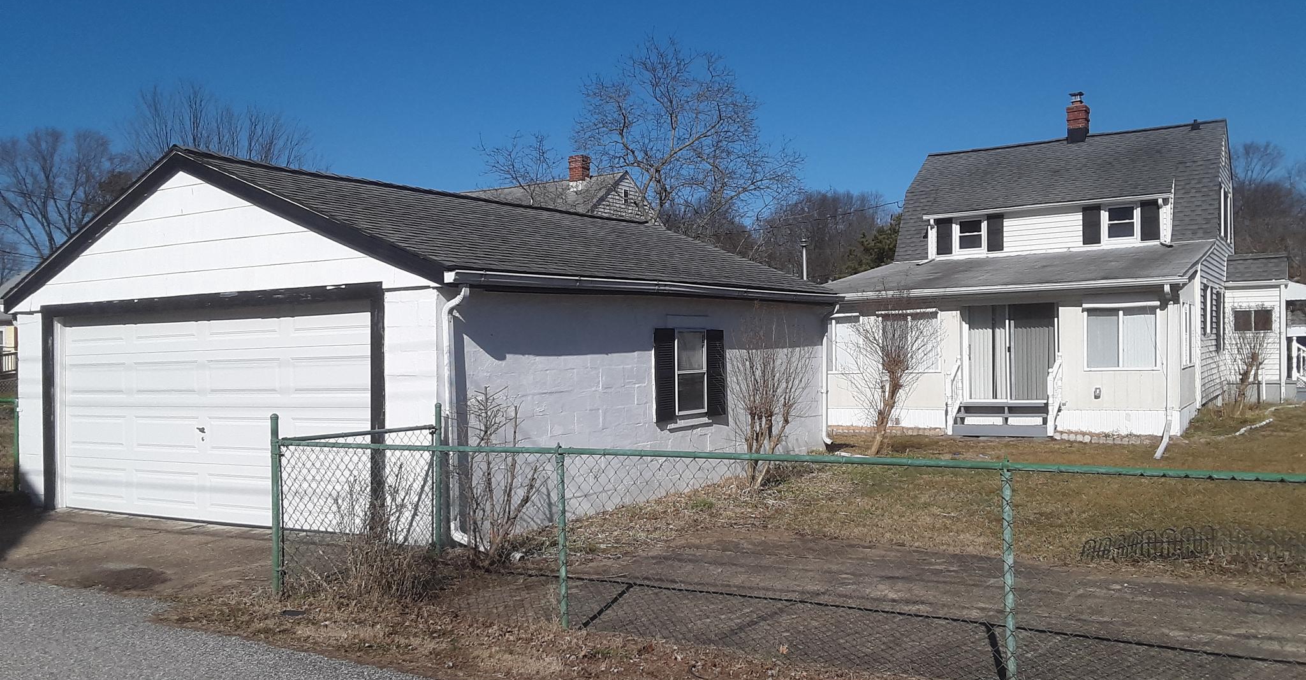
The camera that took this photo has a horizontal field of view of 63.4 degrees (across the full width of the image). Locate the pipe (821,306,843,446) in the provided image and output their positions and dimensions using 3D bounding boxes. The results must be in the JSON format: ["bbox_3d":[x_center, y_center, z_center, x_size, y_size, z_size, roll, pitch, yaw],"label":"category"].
[{"bbox_3d":[2.586,0.510,15.357,0.250,2.100,0.110,-2,0,31],"label":"pipe"}]

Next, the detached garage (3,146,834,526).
[{"bbox_3d":[-2.250,-0.062,13.576,6.620,3.560,8.450,-2,0,31],"label":"detached garage"}]

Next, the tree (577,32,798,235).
[{"bbox_3d":[0.870,-2.820,26.500,5.759,9.640,5.471,-1,0,0],"label":"tree"}]

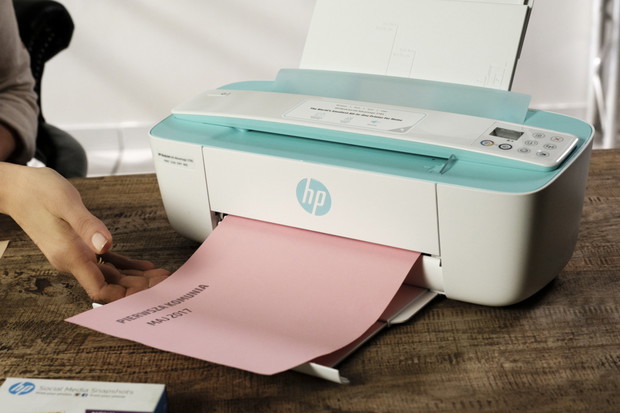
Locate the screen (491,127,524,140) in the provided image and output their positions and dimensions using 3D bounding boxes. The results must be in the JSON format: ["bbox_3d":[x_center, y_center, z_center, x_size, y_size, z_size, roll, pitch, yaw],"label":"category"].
[{"bbox_3d":[0.168,-0.062,0.850,0.026,0.004,0.015,12,38,30],"label":"screen"}]

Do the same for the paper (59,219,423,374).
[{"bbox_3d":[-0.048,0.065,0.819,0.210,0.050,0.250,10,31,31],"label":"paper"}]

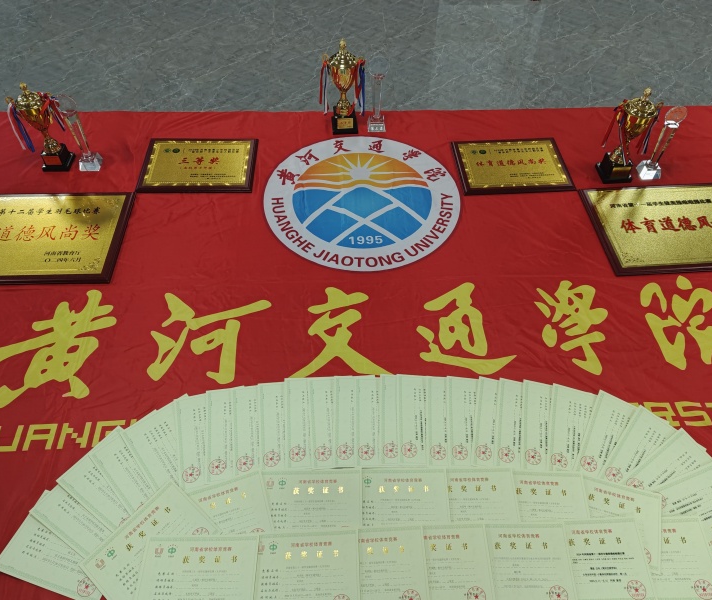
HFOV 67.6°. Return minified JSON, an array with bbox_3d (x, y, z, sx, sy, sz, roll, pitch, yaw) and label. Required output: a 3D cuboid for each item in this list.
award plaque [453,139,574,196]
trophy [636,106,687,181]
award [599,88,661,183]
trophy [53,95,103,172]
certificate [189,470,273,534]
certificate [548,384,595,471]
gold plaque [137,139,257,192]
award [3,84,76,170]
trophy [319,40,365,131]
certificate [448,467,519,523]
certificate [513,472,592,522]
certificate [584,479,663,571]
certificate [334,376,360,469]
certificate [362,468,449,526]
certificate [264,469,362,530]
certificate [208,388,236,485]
[{"bbox_3d":[0.662,-0.575,2.258,0.463,0.020,0.344,-3,53,-3],"label":"award plaque"},{"bbox_3d":[1.129,-0.574,1.938,0.078,0.270,0.068,12,55,9],"label":"trophy"},{"bbox_3d":[1.083,-0.645,2.088,0.190,0.385,0.130,-2,52,-3],"label":"award"},{"bbox_3d":[-1.093,-0.660,2.106,0.082,0.315,0.075,0,52,-1],"label":"trophy"},{"bbox_3d":[-0.343,0.542,1.288,0.260,0.004,0.185,-14,55,-10],"label":"certificate"},{"bbox_3d":[0.618,0.358,1.423,0.185,0.004,0.260,13,55,9],"label":"certificate"},{"bbox_3d":[-0.655,-0.572,2.232,0.463,0.020,0.344,-1,52,-2],"label":"gold plaque"},{"bbox_3d":[-1.227,-0.683,2.093,0.190,0.360,0.125,0,52,-1],"label":"award"},{"bbox_3d":[-0.041,-0.830,2.062,0.170,0.370,0.120,0,54,0],"label":"trophy"},{"bbox_3d":[0.289,0.540,1.400,0.282,0.003,0.201,0,52,-1],"label":"certificate"},{"bbox_3d":[0.474,0.548,1.397,0.282,0.003,0.201,3,52,1],"label":"certificate"},{"bbox_3d":[0.615,0.529,1.298,0.260,0.004,0.185,14,55,10],"label":"certificate"},{"bbox_3d":[0.037,0.345,1.546,0.201,0.003,0.282,0,52,-1],"label":"certificate"},{"bbox_3d":[0.101,0.507,1.313,0.260,0.004,0.185,0,54,0],"label":"certificate"},{"bbox_3d":[-0.121,0.543,1.391,0.282,0.003,0.201,-1,52,-2],"label":"certificate"},{"bbox_3d":[-0.307,0.348,1.430,0.185,0.004,0.260,-8,54,-6],"label":"certificate"}]

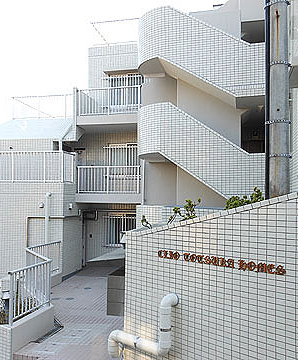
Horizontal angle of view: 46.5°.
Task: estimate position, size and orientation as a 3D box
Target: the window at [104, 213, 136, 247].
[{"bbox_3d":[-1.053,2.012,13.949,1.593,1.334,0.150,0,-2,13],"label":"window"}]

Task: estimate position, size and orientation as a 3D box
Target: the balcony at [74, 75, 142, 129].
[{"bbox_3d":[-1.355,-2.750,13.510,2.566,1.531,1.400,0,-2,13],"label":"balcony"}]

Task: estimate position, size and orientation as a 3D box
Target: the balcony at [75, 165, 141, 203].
[{"bbox_3d":[-1.341,0.204,13.393,2.541,1.385,1.400,0,-2,13],"label":"balcony"}]

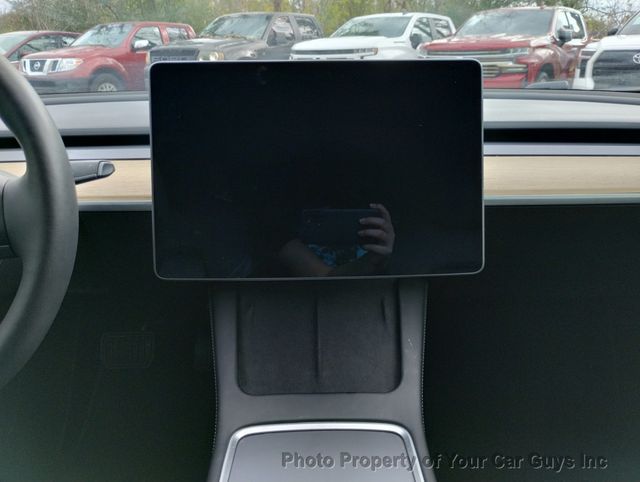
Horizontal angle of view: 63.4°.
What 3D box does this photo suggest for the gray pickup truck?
[{"bbox_3d":[-1.222,-4.102,11.692,2.020,1.920,5.700,12,24,30],"label":"gray pickup truck"}]

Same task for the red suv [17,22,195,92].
[{"bbox_3d":[-4.180,-4.156,12.024,1.870,1.800,5.220,11,23,28],"label":"red suv"}]

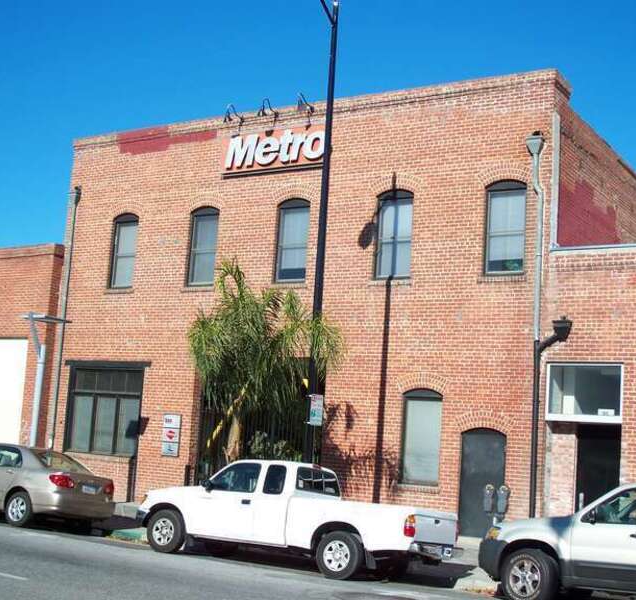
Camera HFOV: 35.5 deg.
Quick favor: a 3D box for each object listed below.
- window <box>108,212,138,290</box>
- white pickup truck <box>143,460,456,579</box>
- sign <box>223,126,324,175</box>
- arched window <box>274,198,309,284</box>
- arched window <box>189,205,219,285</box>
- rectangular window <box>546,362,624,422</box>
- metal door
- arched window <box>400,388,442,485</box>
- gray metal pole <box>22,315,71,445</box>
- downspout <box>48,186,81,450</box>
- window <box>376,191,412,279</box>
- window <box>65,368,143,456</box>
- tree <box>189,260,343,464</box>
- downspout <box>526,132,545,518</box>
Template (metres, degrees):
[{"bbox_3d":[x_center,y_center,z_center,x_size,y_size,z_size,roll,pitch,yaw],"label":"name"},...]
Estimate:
[{"bbox_3d":[-4.818,-1.222,24.788,0.843,1.883,0.150,-1,-9,32],"label":"window"},{"bbox_3d":[-0.379,3.246,15.080,5.120,1.570,1.700,-1,-14,32],"label":"white pickup truck"},{"bbox_3d":[-1.077,-3.384,22.570,2.945,0.993,0.200,-1,-9,32],"label":"sign"},{"bbox_3d":[-0.557,-1.321,22.097,0.843,1.883,0.150,-1,-9,32],"label":"arched window"},{"bbox_3d":[-2.649,-1.242,23.199,0.834,1.851,0.150,-1,-9,32],"label":"arched window"},{"bbox_3d":[4.802,1.675,17.901,1.372,1.035,0.130,-1,-9,32],"label":"rectangular window"},{"bbox_3d":[3.091,3.419,18.671,0.908,2.025,0.120,-1,-9,32],"label":"metal door"},{"bbox_3d":[2.052,2.676,19.512,0.850,1.858,0.150,-1,-9,32],"label":"arched window"},{"bbox_3d":[-5.811,2.318,20.287,0.620,4.080,0.750,-1,-9,32],"label":"gray metal pole"},{"bbox_3d":[-6.427,0.909,24.967,0.240,7.718,0.220,-1,-9,32],"label":"downspout"},{"bbox_3d":[1.603,-1.372,20.733,0.843,1.883,0.150,-1,-9,32],"label":"window"},{"bbox_3d":[-5.179,2.674,24.061,2.443,2.080,0.150,-1,-9,32],"label":"window"},{"bbox_3d":[-1.031,1.753,17.223,2.760,4.883,2.700,-1,-9,32],"label":"tree"},{"bbox_3d":[4.001,0.730,18.616,0.373,8.011,0.240,-1,-9,32],"label":"downspout"}]

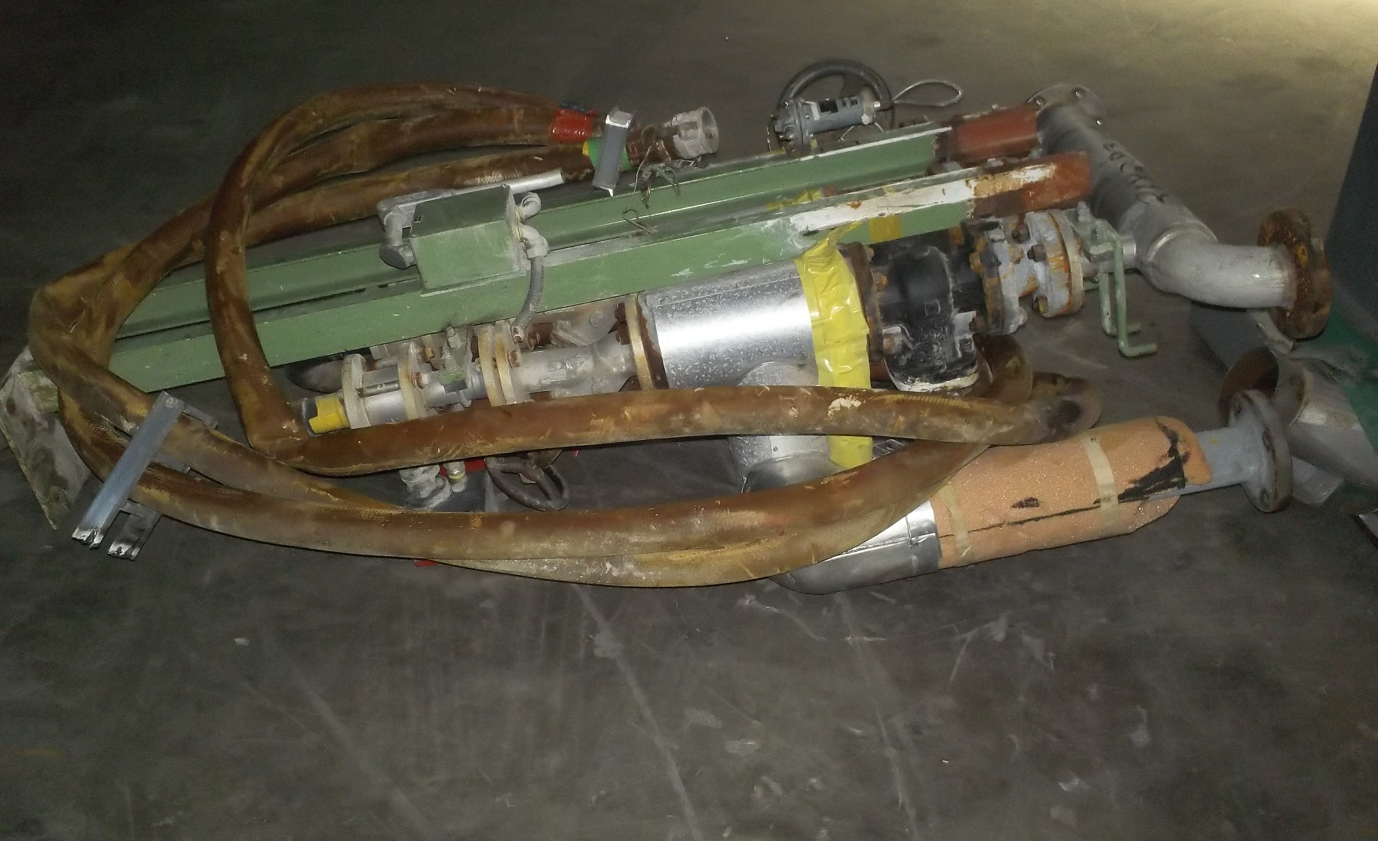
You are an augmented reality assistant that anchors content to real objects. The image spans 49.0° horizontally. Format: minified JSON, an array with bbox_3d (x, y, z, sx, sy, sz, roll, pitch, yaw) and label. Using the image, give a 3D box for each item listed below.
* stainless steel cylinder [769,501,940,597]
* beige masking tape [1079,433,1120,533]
[{"bbox_3d":[0.248,0.174,2.394,0.265,0.170,0.185,-11,40,0],"label":"stainless steel cylinder"},{"bbox_3d":[0.637,0.102,2.388,0.029,0.168,0.168,-11,40,0],"label":"beige masking tape"}]

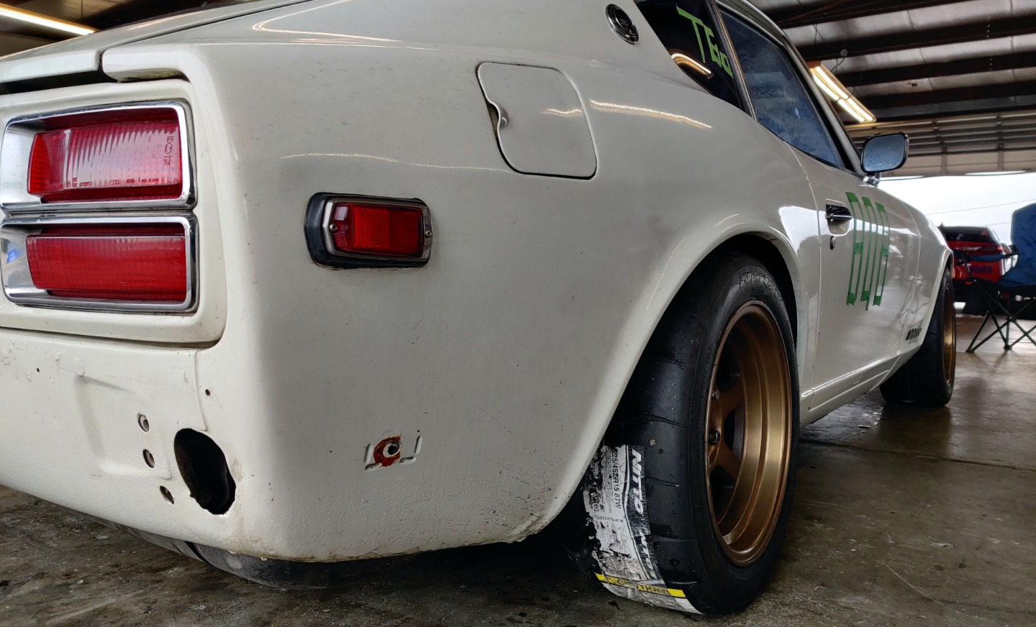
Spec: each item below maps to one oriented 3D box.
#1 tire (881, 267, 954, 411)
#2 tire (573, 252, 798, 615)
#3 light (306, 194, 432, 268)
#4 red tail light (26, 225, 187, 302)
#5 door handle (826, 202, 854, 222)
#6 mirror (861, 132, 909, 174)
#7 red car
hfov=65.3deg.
[{"bbox_3d":[1.605,0.078,3.239,0.230,0.580,0.580,0,3,34],"label":"tire"},{"bbox_3d":[0.288,0.188,1.350,0.230,0.580,0.580,0,3,34],"label":"tire"},{"bbox_3d":[-0.119,-0.066,0.649,0.116,0.055,0.030,-3,4,-45],"label":"light"},{"bbox_3d":[-0.358,-0.043,0.700,0.215,0.060,0.035,2,4,31],"label":"red tail light"},{"bbox_3d":[0.662,-0.209,1.676,0.040,0.042,0.125,3,4,34],"label":"door handle"},{"bbox_3d":[1.104,-0.483,2.430,0.055,0.108,0.142,-4,0,-39],"label":"mirror"},{"bbox_3d":[7.300,-0.785,13.600,1.820,1.430,4.400,3,4,34],"label":"red car"}]

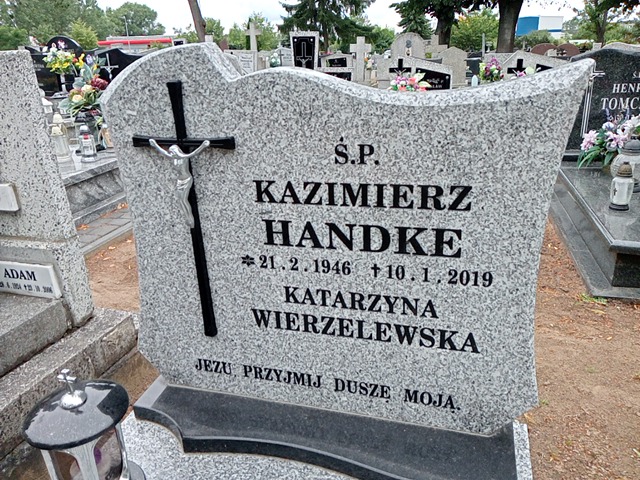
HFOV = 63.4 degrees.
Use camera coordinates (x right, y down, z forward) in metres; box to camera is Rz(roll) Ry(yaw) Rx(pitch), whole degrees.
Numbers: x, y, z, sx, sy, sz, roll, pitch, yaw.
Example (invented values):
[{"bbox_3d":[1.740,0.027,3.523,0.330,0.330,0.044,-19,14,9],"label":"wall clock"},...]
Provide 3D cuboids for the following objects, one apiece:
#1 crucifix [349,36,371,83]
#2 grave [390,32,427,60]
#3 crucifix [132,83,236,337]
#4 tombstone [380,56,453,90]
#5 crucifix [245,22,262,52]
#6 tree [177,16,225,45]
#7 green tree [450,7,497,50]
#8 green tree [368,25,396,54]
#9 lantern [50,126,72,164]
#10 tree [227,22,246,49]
[{"bbox_3d":[0.981,-4.248,12.408,0.500,1.150,0.160,4,22,14],"label":"crucifix"},{"bbox_3d":[1.931,-3.900,11.426,0.760,1.250,0.180,4,22,14],"label":"grave"},{"bbox_3d":[-0.302,-0.040,1.174,0.260,0.610,0.055,4,20,17],"label":"crucifix"},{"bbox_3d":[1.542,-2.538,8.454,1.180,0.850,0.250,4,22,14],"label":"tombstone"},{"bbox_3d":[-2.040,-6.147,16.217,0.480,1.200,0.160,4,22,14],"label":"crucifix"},{"bbox_3d":[-9.193,-15.786,40.560,3.400,3.100,3.100,4,22,14],"label":"tree"},{"bbox_3d":[10.783,-14.770,36.542,3.400,3.000,3.200,4,22,14],"label":"green tree"},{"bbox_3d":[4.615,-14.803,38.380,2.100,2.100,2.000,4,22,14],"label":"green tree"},{"bbox_3d":[-2.022,-0.751,4.050,0.140,0.290,0.140,4,22,14],"label":"lantern"},{"bbox_3d":[-6.095,-14.753,38.470,1.500,2.600,1.500,4,22,14],"label":"tree"}]

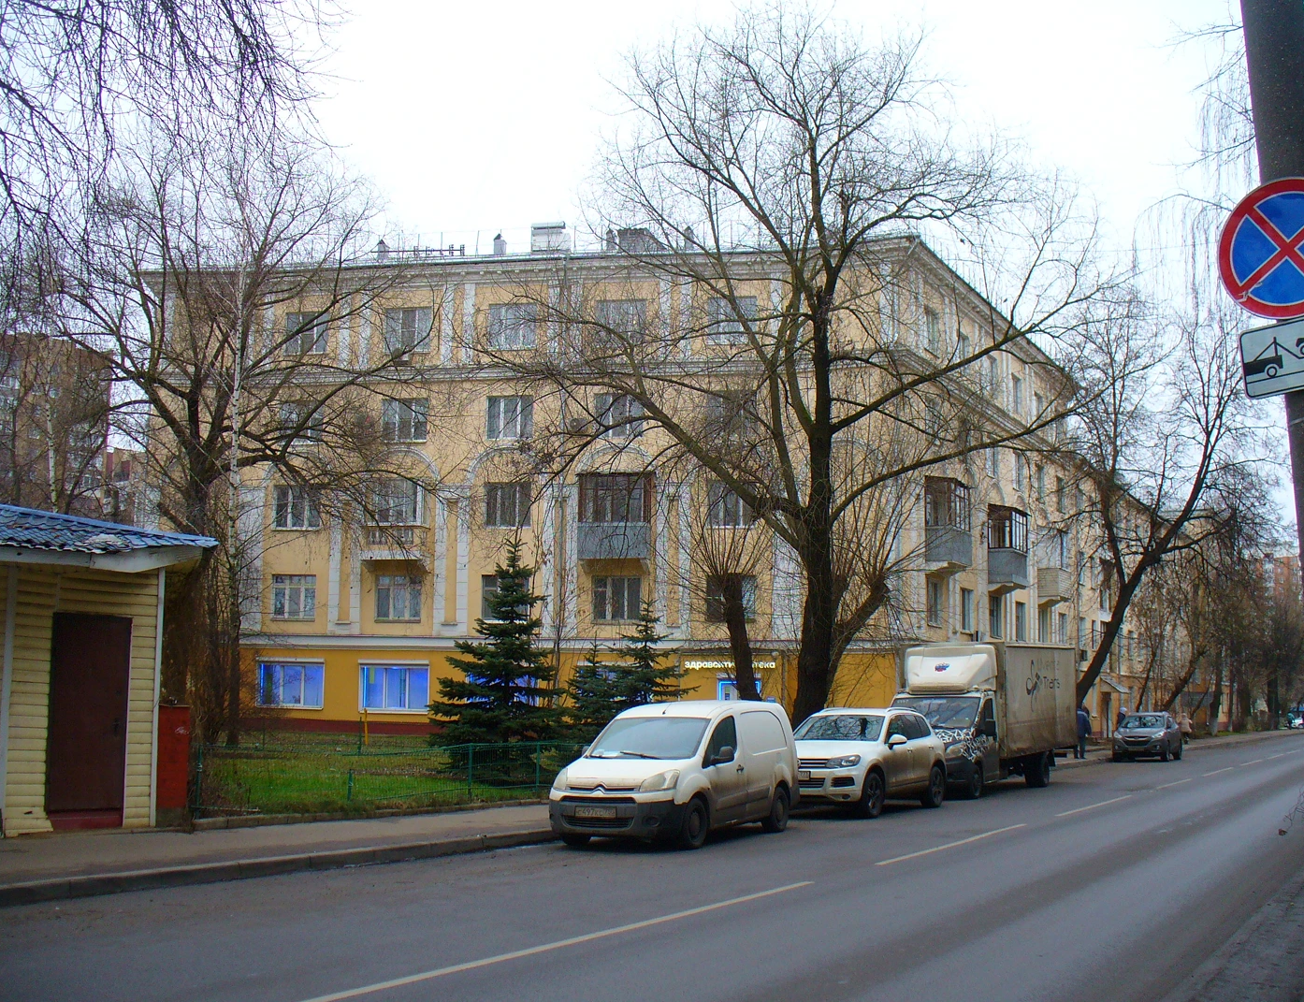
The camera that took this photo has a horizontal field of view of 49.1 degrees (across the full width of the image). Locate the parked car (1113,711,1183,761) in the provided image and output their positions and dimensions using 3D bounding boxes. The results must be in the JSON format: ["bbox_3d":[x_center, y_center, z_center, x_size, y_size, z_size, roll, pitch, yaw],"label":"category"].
[{"bbox_3d":[17.700,8.420,51.000,1.830,1.660,4.420,-3,-9,29],"label":"parked car"}]

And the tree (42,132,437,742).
[{"bbox_3d":[-12.353,-2.189,43.180,11.600,18.760,10.500,3,-8,-16],"label":"tree"}]

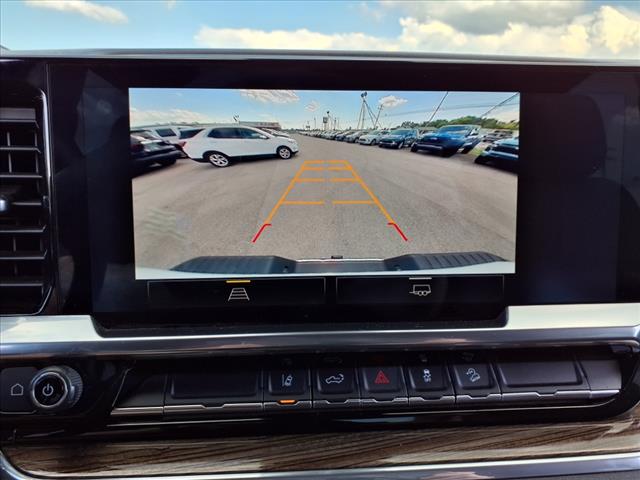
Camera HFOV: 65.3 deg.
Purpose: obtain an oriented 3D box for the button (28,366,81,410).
[{"bbox_3d":[-0.149,0.084,0.281,0.025,0.025,0.014,-1,-9,-4],"label":"button"}]

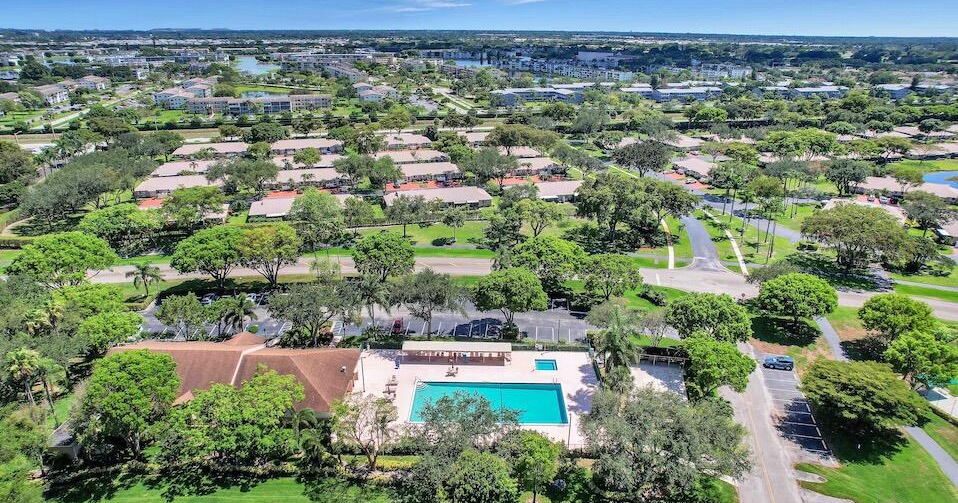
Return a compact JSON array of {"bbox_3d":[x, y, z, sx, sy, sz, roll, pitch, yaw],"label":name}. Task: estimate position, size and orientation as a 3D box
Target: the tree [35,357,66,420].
[{"bbox_3d":[-62.770,20.860,86.810,4.400,10.500,4.400,0,21,0],"label":"tree"}]

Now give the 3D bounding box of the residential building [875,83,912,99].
[{"bbox_3d":[367.706,-142.873,522.026,15.000,8.000,24.000,-8,22,-21],"label":"residential building"}]

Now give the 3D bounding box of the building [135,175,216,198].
[{"bbox_3d":[-98.650,-23.360,199.080,30.000,4.900,16.000,-6,22,-17],"label":"building"}]

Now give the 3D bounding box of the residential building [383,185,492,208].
[{"bbox_3d":[-12.961,-16.695,182.316,32.400,4.900,13.400,-5,21,-14],"label":"residential building"}]

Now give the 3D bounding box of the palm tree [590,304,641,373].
[{"bbox_3d":[20.981,14.338,90.248,6.700,12.000,6.700,0,21,0],"label":"palm tree"}]

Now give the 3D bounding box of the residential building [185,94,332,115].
[{"bbox_3d":[-155.660,-105.750,419.180,96.000,10.200,23.000,-6,22,-16],"label":"residential building"}]

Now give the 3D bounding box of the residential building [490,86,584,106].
[{"bbox_3d":[42.000,-117.230,441.470,70.000,9.800,30.000,-5,21,-13],"label":"residential building"}]

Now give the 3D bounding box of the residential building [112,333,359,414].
[{"bbox_3d":[-37.330,17.980,89.300,37.000,6.600,21.000,1,21,1],"label":"residential building"}]

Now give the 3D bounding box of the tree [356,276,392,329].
[{"bbox_3d":[-18.482,9.692,104.009,6.000,10.400,6.000,0,21,0],"label":"tree"}]

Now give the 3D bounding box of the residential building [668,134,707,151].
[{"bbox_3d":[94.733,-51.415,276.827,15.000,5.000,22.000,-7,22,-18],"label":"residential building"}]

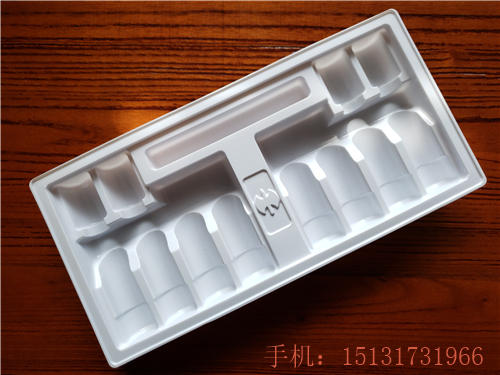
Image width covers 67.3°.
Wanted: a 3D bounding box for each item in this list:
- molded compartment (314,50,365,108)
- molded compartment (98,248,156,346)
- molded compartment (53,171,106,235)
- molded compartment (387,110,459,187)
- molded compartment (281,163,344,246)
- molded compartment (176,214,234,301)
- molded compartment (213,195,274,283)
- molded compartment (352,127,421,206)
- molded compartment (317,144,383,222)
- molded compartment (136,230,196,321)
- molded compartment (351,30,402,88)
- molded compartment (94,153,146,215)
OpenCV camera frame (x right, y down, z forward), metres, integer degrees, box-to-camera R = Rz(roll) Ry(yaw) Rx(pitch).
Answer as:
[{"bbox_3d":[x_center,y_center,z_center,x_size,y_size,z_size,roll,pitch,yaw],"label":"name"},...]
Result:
[{"bbox_3d":[0.065,-0.081,0.282,0.026,0.020,0.034,-26,86,-1],"label":"molded compartment"},{"bbox_3d":[-0.089,0.077,0.274,0.026,0.020,0.061,-26,86,-1],"label":"molded compartment"},{"bbox_3d":[-0.122,0.010,0.278,0.026,0.020,0.034,-26,86,-1],"label":"molded compartment"},{"bbox_3d":[0.126,-0.027,0.278,0.026,0.020,0.061,-26,86,-1],"label":"molded compartment"},{"bbox_3d":[0.043,0.013,0.276,0.026,0.020,0.061,-26,86,-1],"label":"molded compartment"},{"bbox_3d":[-0.034,0.050,0.275,0.026,0.020,0.061,-26,86,-1],"label":"molded compartment"},{"bbox_3d":[-0.007,0.037,0.275,0.026,0.020,0.061,-26,86,-1],"label":"molded compartment"},{"bbox_3d":[0.098,-0.013,0.277,0.026,0.020,0.061,-26,86,-1],"label":"molded compartment"},{"bbox_3d":[0.071,-0.001,0.277,0.026,0.020,0.061,-26,86,-1],"label":"molded compartment"},{"bbox_3d":[-0.062,0.064,0.274,0.026,0.020,0.061,-26,86,-1],"label":"molded compartment"},{"bbox_3d":[0.093,-0.094,0.282,0.026,0.020,0.034,-26,86,-1],"label":"molded compartment"},{"bbox_3d":[-0.094,-0.004,0.279,0.026,0.020,0.034,-26,86,-1],"label":"molded compartment"}]

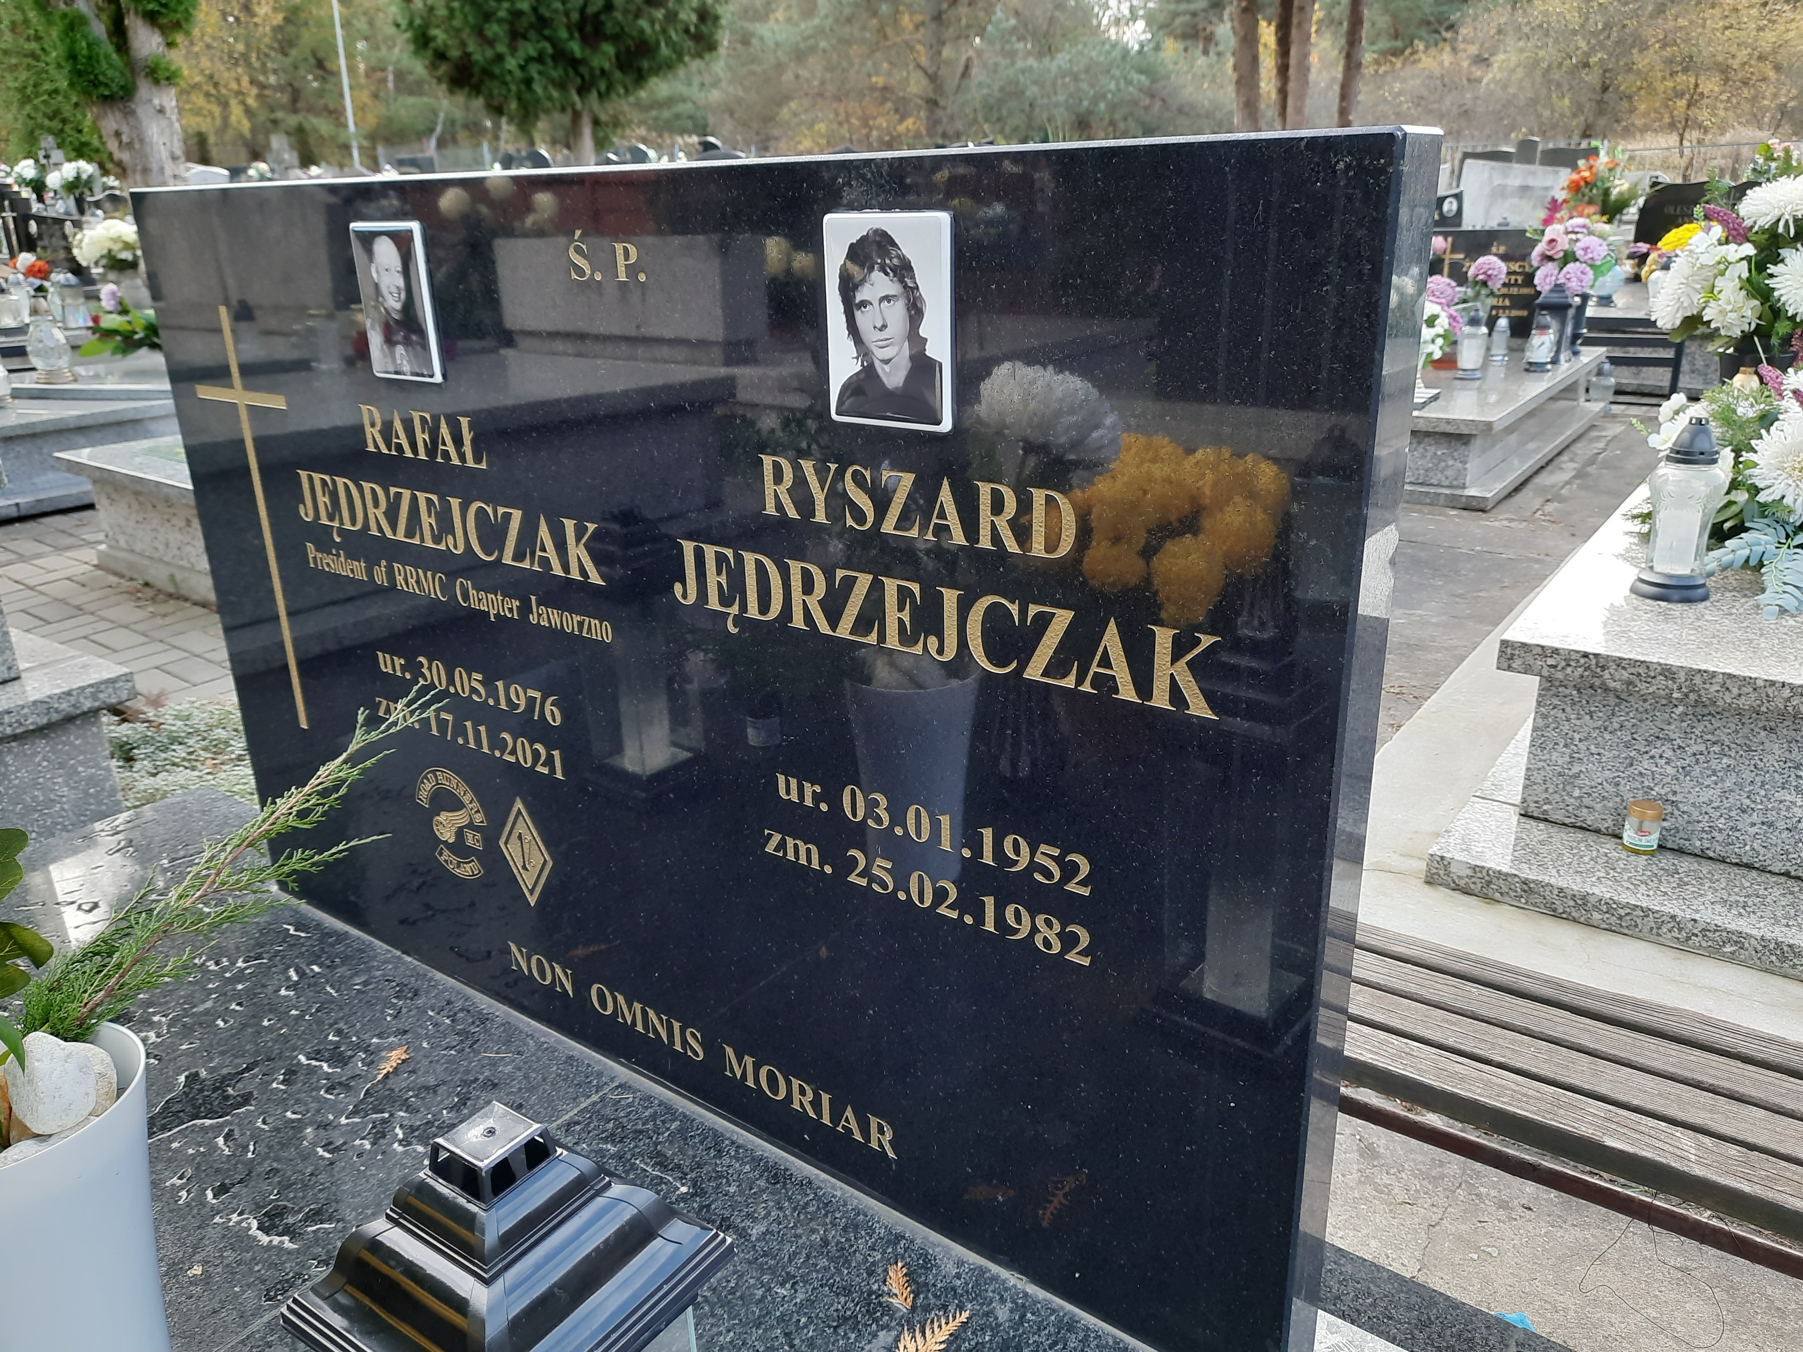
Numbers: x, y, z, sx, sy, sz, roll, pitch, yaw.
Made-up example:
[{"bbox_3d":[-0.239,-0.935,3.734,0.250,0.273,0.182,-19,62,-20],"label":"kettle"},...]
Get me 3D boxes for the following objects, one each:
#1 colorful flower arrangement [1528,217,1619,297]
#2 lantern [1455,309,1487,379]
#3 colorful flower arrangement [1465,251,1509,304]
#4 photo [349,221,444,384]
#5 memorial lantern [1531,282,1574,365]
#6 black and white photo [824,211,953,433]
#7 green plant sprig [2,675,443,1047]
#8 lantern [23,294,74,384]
[{"bbox_3d":[2.789,-1.738,5.400,0.320,0.290,0.270,13,25,35],"label":"colorful flower arrangement"},{"bbox_3d":[2.196,-1.284,4.995,0.110,0.250,0.110,13,25,35],"label":"lantern"},{"bbox_3d":[2.385,-1.620,5.300,0.150,0.200,0.150,13,25,35],"label":"colorful flower arrangement"},{"bbox_3d":[-0.400,-0.296,1.031,0.091,0.120,0.010,13,24,35],"label":"photo"},{"bbox_3d":[2.641,-1.437,5.279,0.120,0.320,0.120,13,25,35],"label":"memorial lantern"},{"bbox_3d":[-0.008,-0.204,0.753,0.091,0.120,0.010,13,24,35],"label":"black and white photo"},{"bbox_3d":[-0.416,0.123,0.864,0.140,0.150,0.310,13,25,35],"label":"green plant sprig"},{"bbox_3d":[-3.358,-1.323,5.108,0.148,0.325,0.148,13,25,35],"label":"lantern"}]

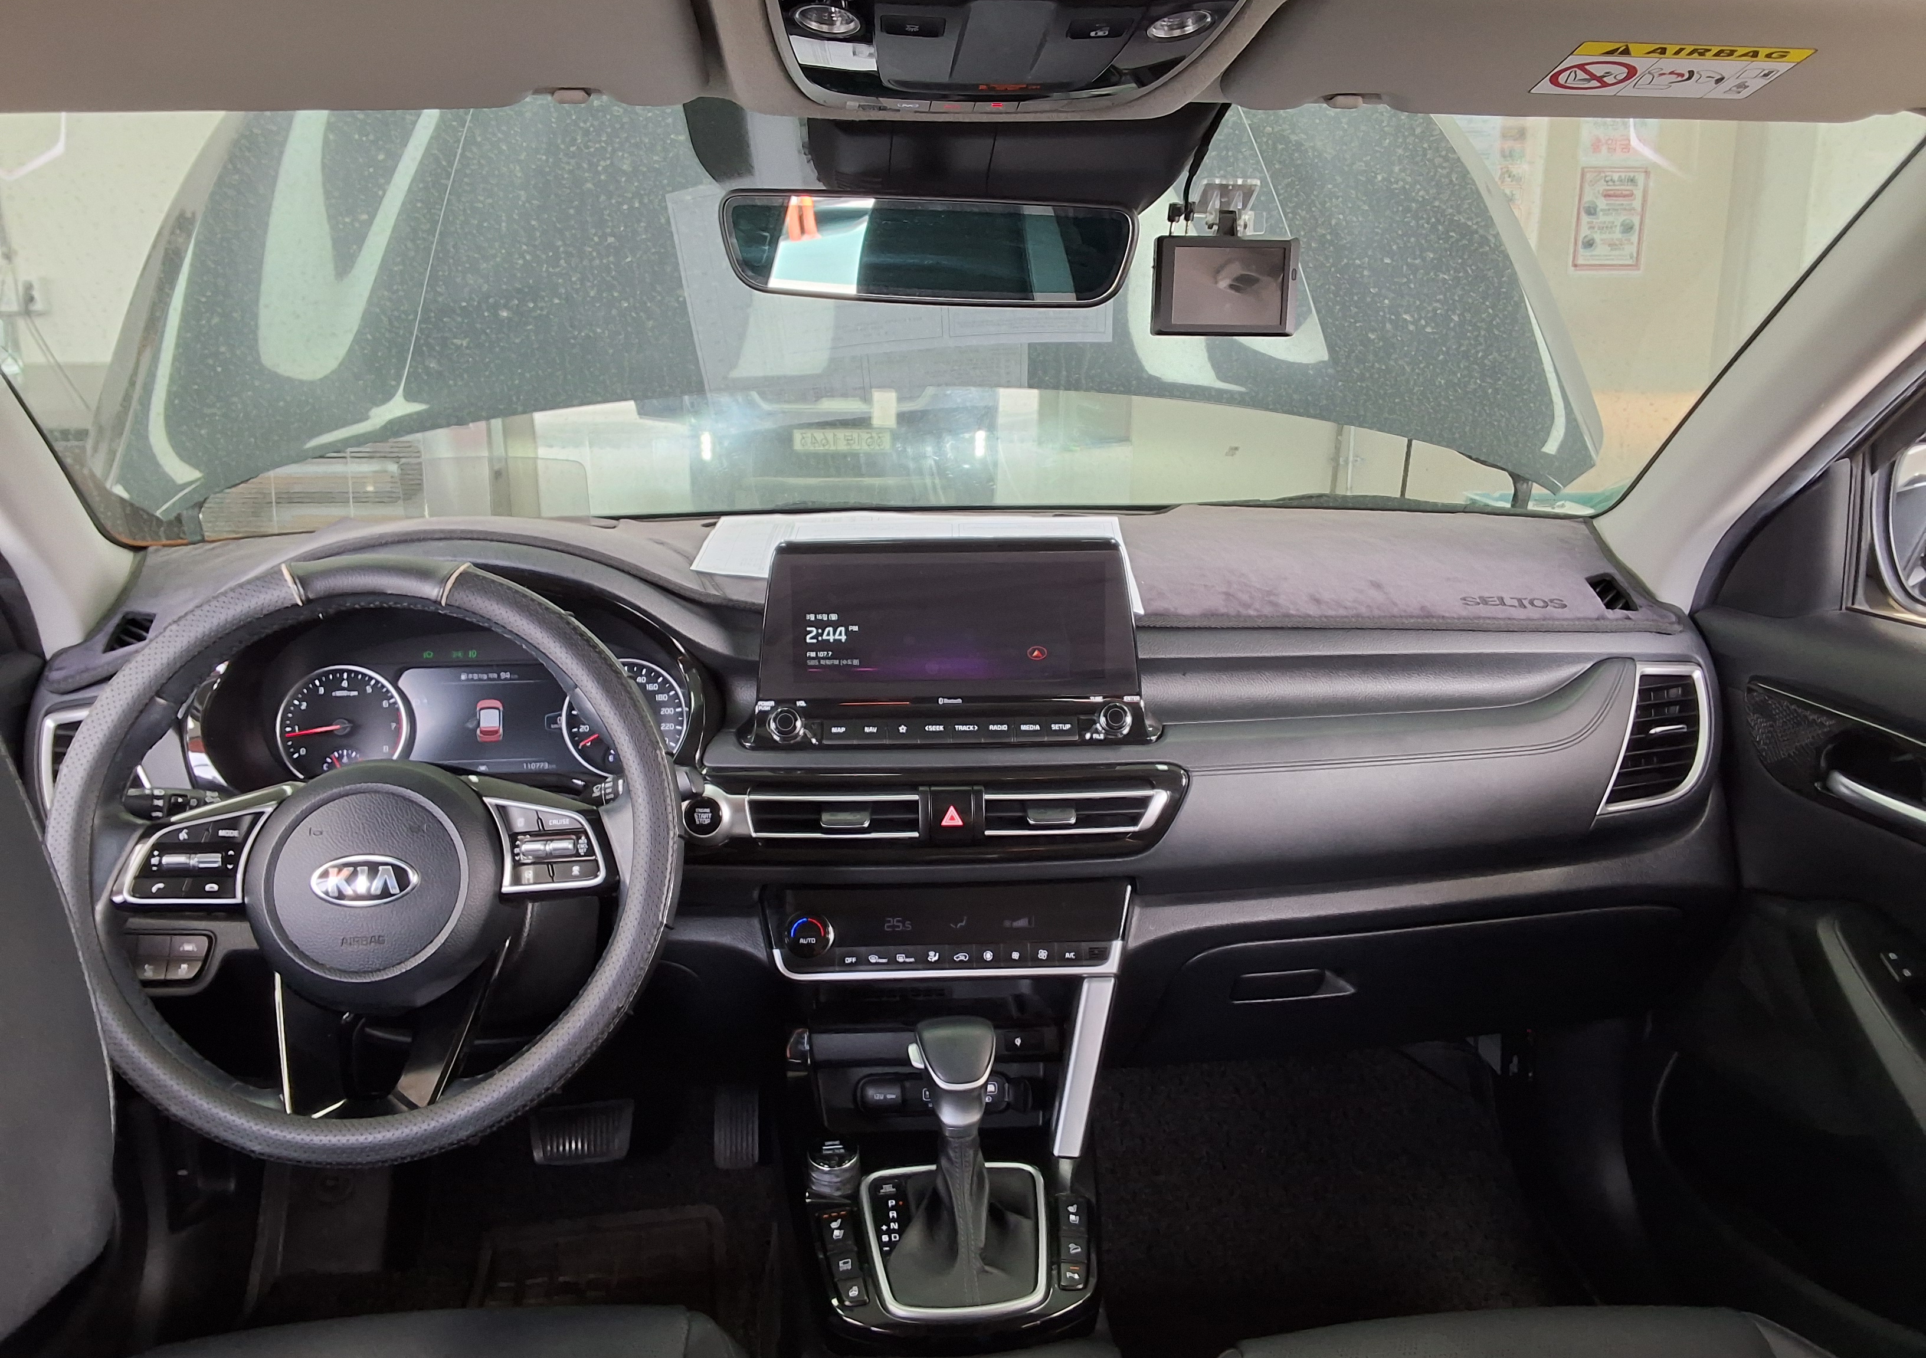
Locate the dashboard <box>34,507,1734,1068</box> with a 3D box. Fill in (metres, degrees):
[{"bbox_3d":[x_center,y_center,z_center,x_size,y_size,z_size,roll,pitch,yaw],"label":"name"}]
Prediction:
[{"bbox_3d":[-0.037,0.097,1.418,1.420,0.470,0.460,-2,13,-5],"label":"dashboard"}]

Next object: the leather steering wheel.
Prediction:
[{"bbox_3d":[-0.369,0.110,0.989,0.380,0.380,0.100,-2,-6,-6],"label":"leather steering wheel"}]

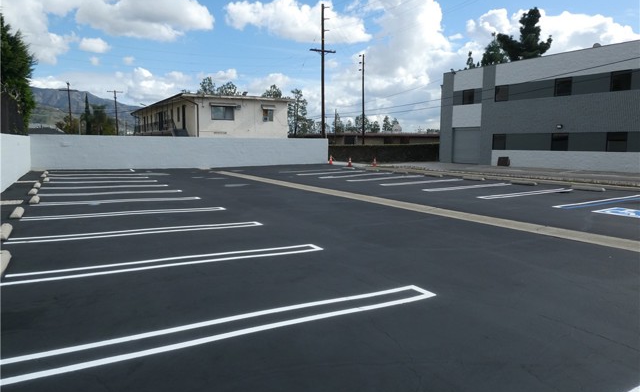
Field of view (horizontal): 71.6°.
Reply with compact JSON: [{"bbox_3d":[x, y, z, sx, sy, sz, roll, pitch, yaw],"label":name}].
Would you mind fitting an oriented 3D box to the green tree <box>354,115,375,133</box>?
[{"bbox_3d":[11.037,-15.171,108.430,5.400,9.360,5.400,1,6,6],"label":"green tree"}]

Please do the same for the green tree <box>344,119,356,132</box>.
[{"bbox_3d":[7.555,-15.032,110.759,3.200,8.520,3.200,1,6,4],"label":"green tree"}]

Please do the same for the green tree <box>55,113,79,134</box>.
[{"bbox_3d":[-40.189,-9.836,70.815,4.000,6.570,4.000,-3,7,-29],"label":"green tree"}]

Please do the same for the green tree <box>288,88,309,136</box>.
[{"bbox_3d":[-3.427,-11.387,69.074,3.400,10.480,3.400,0,6,-3],"label":"green tree"}]

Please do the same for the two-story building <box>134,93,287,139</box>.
[{"bbox_3d":[-13.709,-6.905,50.273,9.580,5.660,27.000,-3,7,-30],"label":"two-story building"}]

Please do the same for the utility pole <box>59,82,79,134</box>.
[{"bbox_3d":[-39.721,-12.272,70.795,2.600,11.420,0.400,-3,7,-30],"label":"utility pole"}]

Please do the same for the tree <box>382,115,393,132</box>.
[{"bbox_3d":[16.586,-15.349,109.739,3.000,9.480,3.000,1,7,8],"label":"tree"}]

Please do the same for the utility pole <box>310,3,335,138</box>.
[{"bbox_3d":[0.237,-10.699,42.569,2.850,15.090,0.400,-3,7,-30],"label":"utility pole"}]

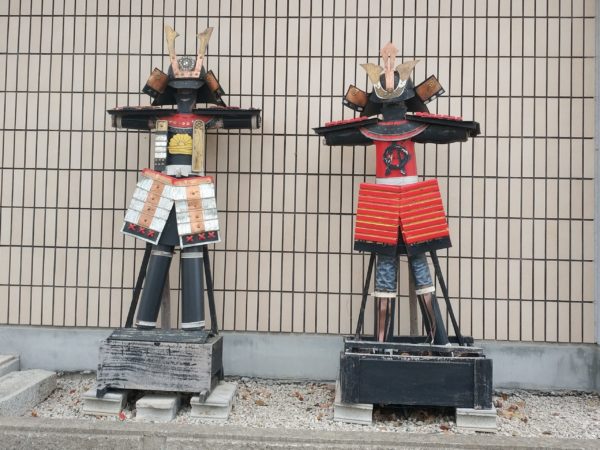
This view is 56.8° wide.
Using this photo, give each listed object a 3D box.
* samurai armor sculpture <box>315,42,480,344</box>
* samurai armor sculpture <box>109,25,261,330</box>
[{"bbox_3d":[0.508,-0.154,2.870,0.850,1.535,0.340,1,-2,3],"label":"samurai armor sculpture"},{"bbox_3d":[-0.605,-0.247,2.900,0.800,1.580,0.340,1,-2,3],"label":"samurai armor sculpture"}]

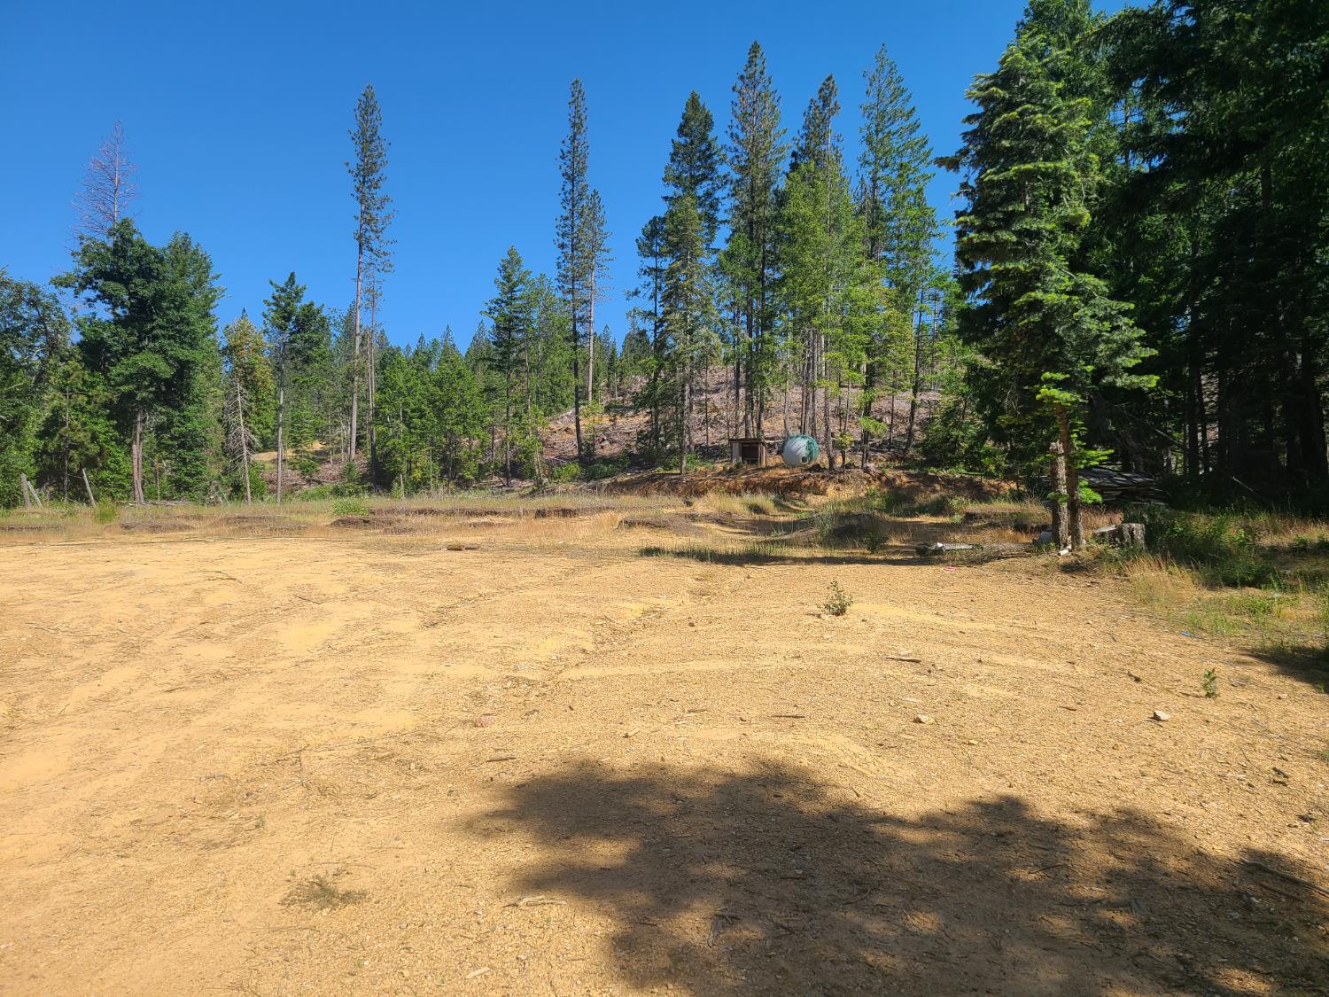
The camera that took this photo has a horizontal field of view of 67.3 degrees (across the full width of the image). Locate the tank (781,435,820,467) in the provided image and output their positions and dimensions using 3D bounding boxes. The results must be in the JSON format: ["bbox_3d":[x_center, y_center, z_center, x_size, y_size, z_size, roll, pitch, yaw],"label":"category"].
[{"bbox_3d":[8.549,-2.971,62.500,2.200,2.150,2.050,0,1,12],"label":"tank"}]

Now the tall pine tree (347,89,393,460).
[{"bbox_3d":[-22.155,-16.811,75.000,3.400,28.500,3.400,0,1,0],"label":"tall pine tree"}]

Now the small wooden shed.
[{"bbox_3d":[5.266,-2.841,62.500,2.050,1.800,1.600,0,1,18],"label":"small wooden shed"}]

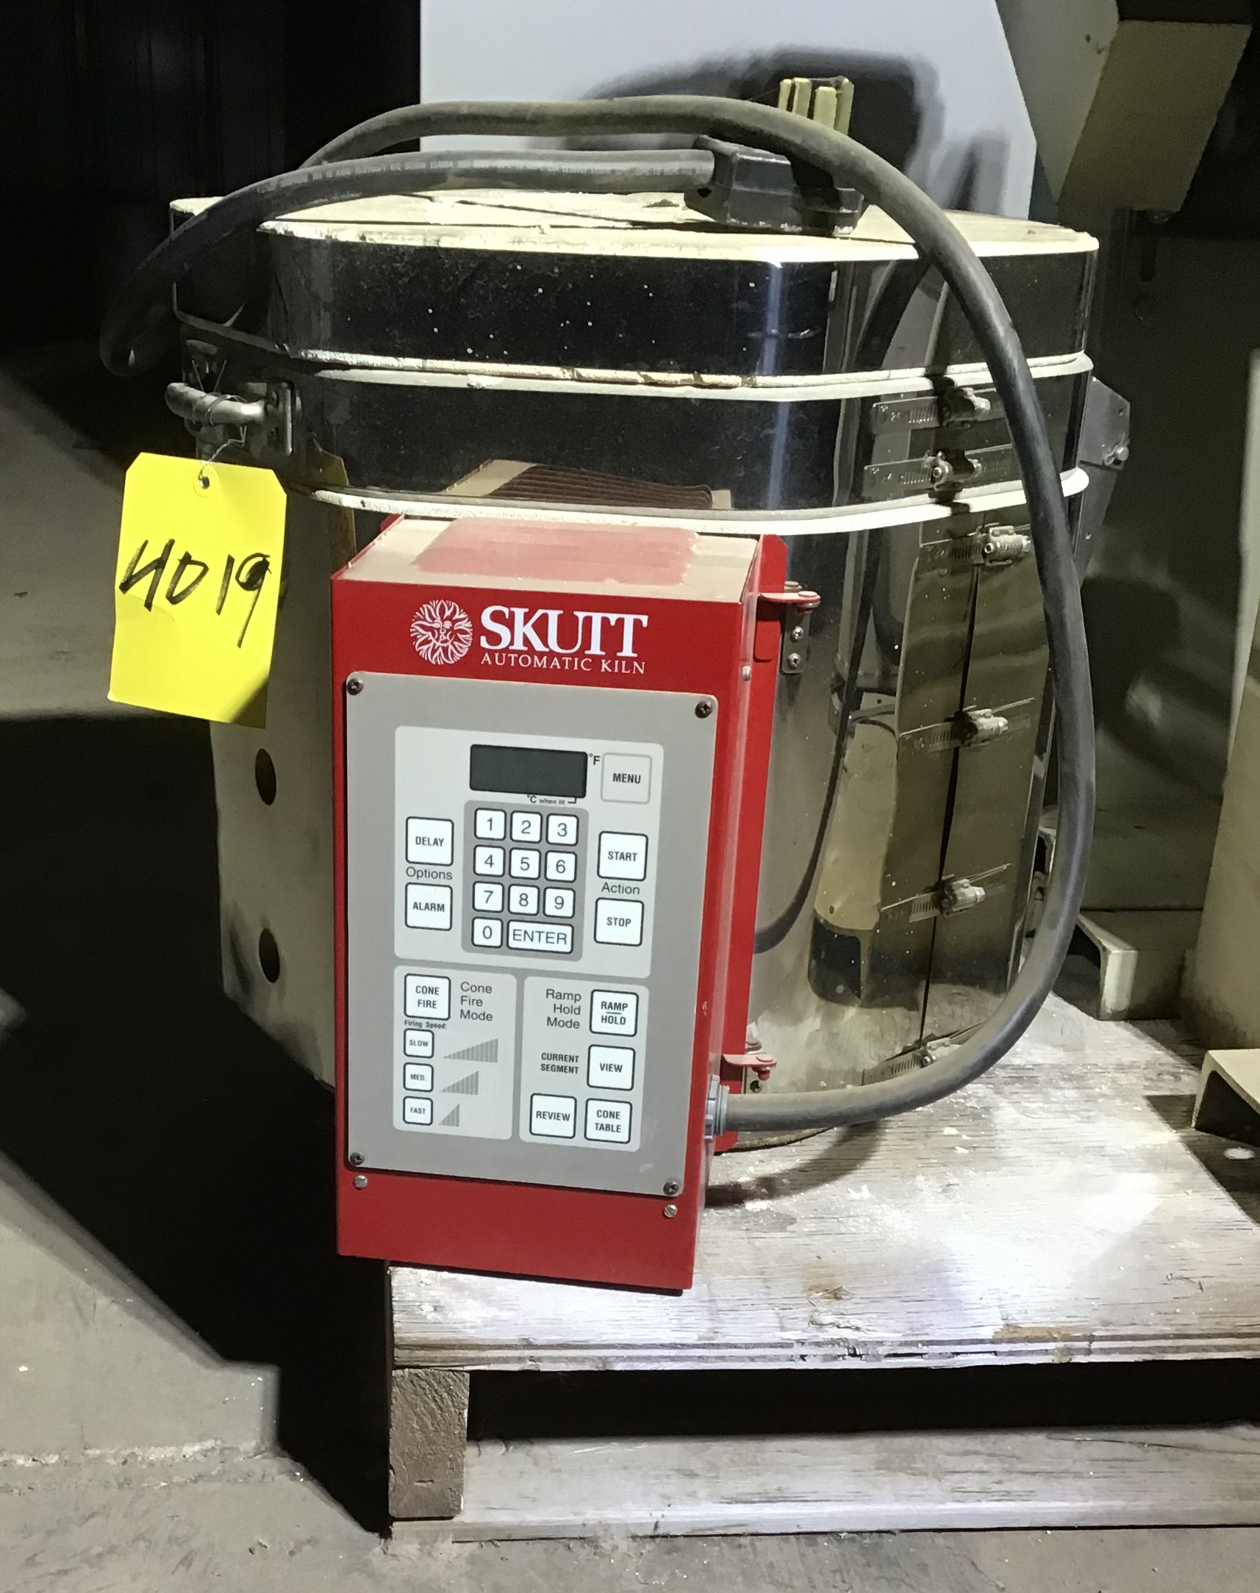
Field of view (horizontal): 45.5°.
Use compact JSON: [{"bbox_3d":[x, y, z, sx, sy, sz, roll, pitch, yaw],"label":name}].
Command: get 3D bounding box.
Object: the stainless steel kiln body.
[{"bbox_3d":[-0.003,-0.137,1.055,0.552,0.493,0.536,4,23,6],"label":"stainless steel kiln body"}]

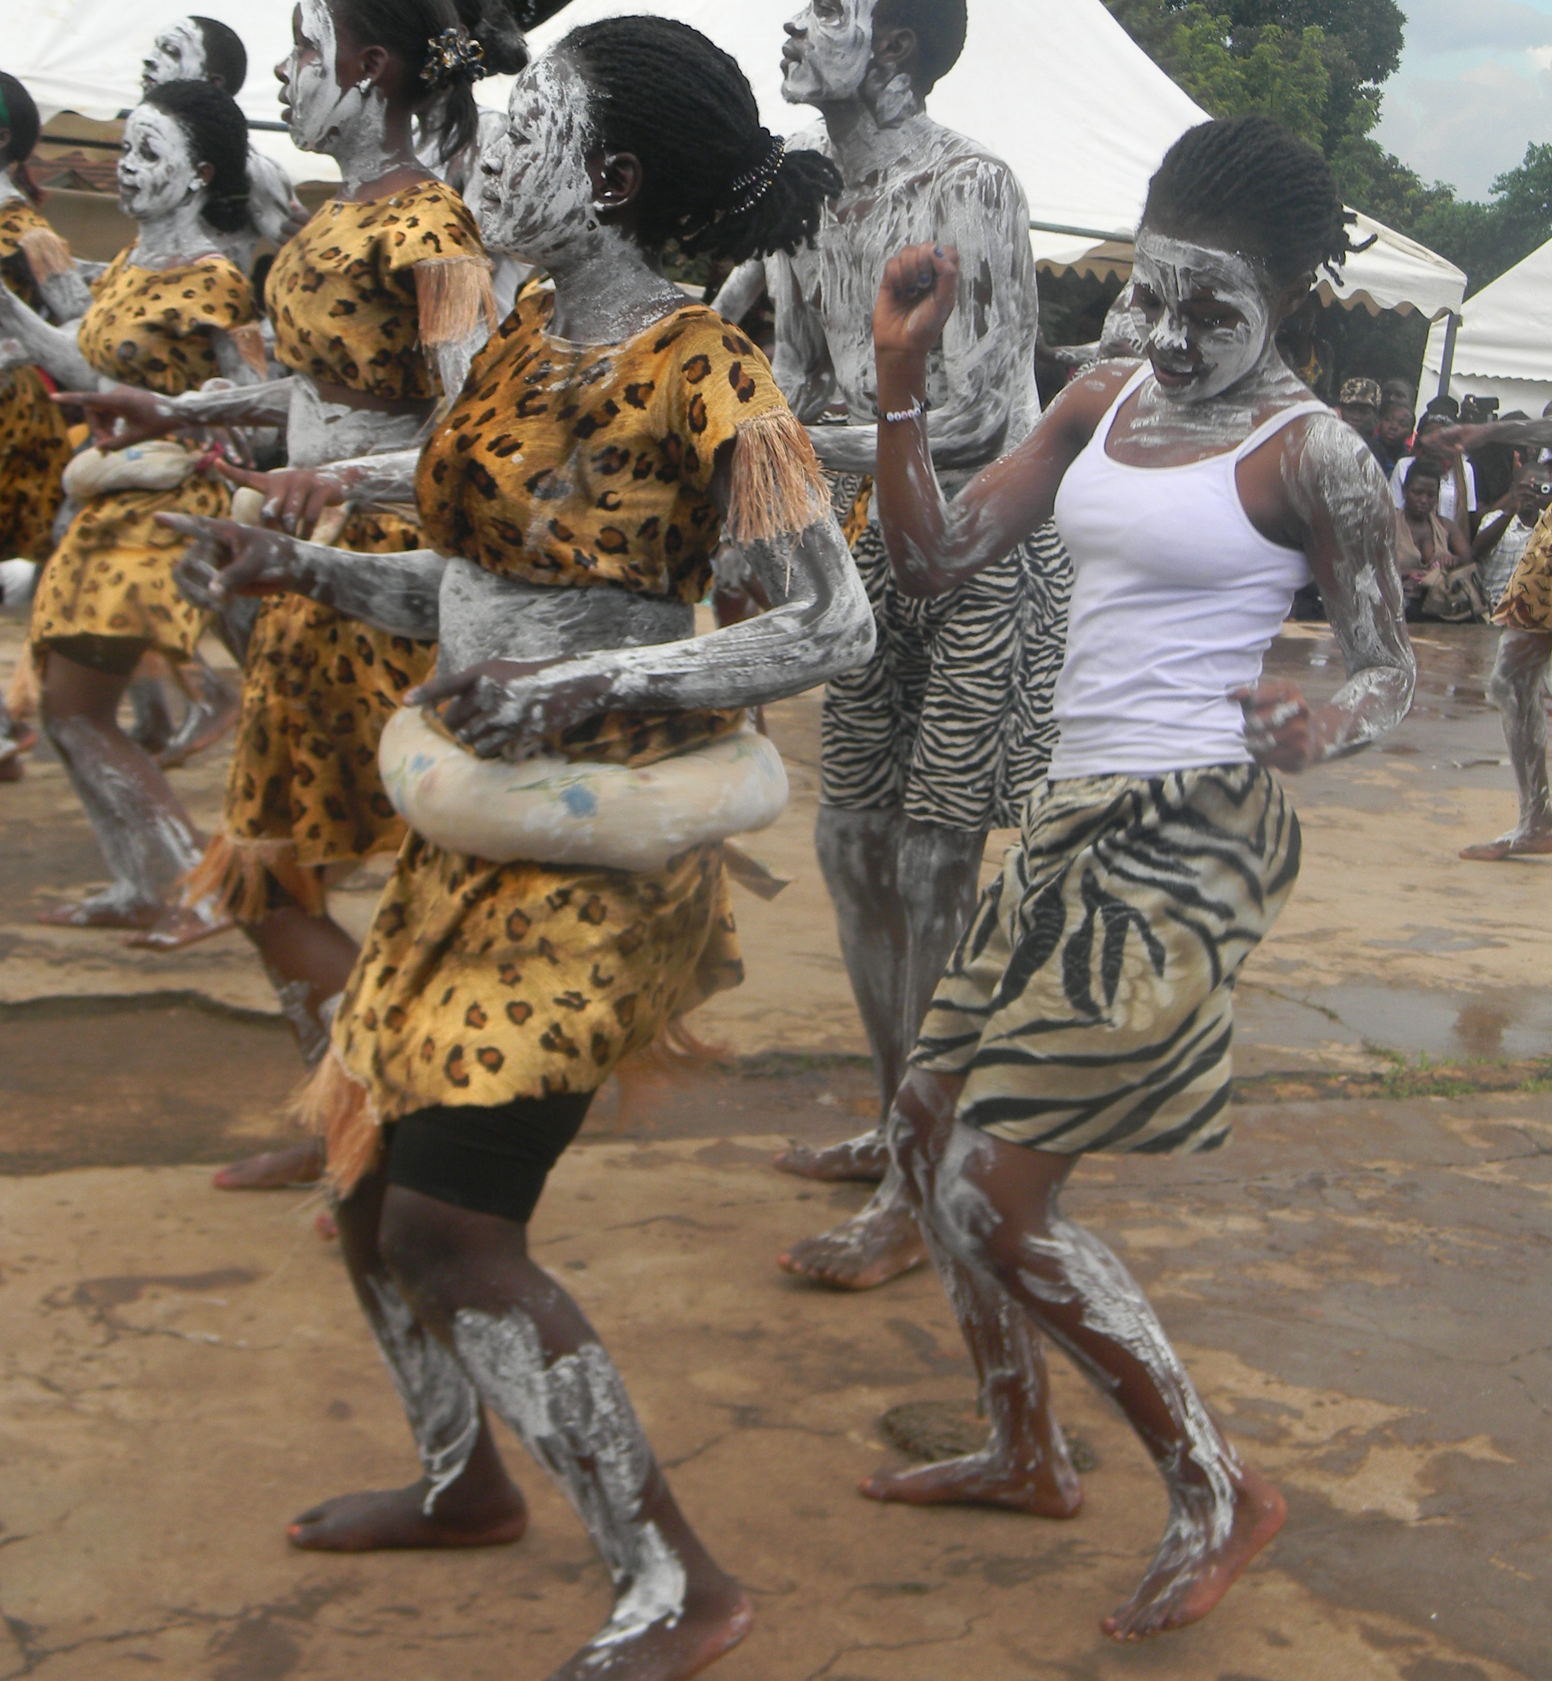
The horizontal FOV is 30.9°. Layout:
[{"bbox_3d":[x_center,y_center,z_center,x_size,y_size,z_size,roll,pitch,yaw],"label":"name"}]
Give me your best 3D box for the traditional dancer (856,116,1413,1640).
[{"bbox_3d":[0.333,0.024,2.758,0.520,1.460,0.560,-5,15,-43],"label":"traditional dancer"}]

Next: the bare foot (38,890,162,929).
[{"bbox_3d":[-1.242,0.123,5.188,0.240,0.070,0.090,3,11,-10],"label":"bare foot"}]

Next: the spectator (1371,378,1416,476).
[{"bbox_3d":[2.854,-1.567,13.314,0.450,1.200,0.450,8,11,14],"label":"spectator"}]

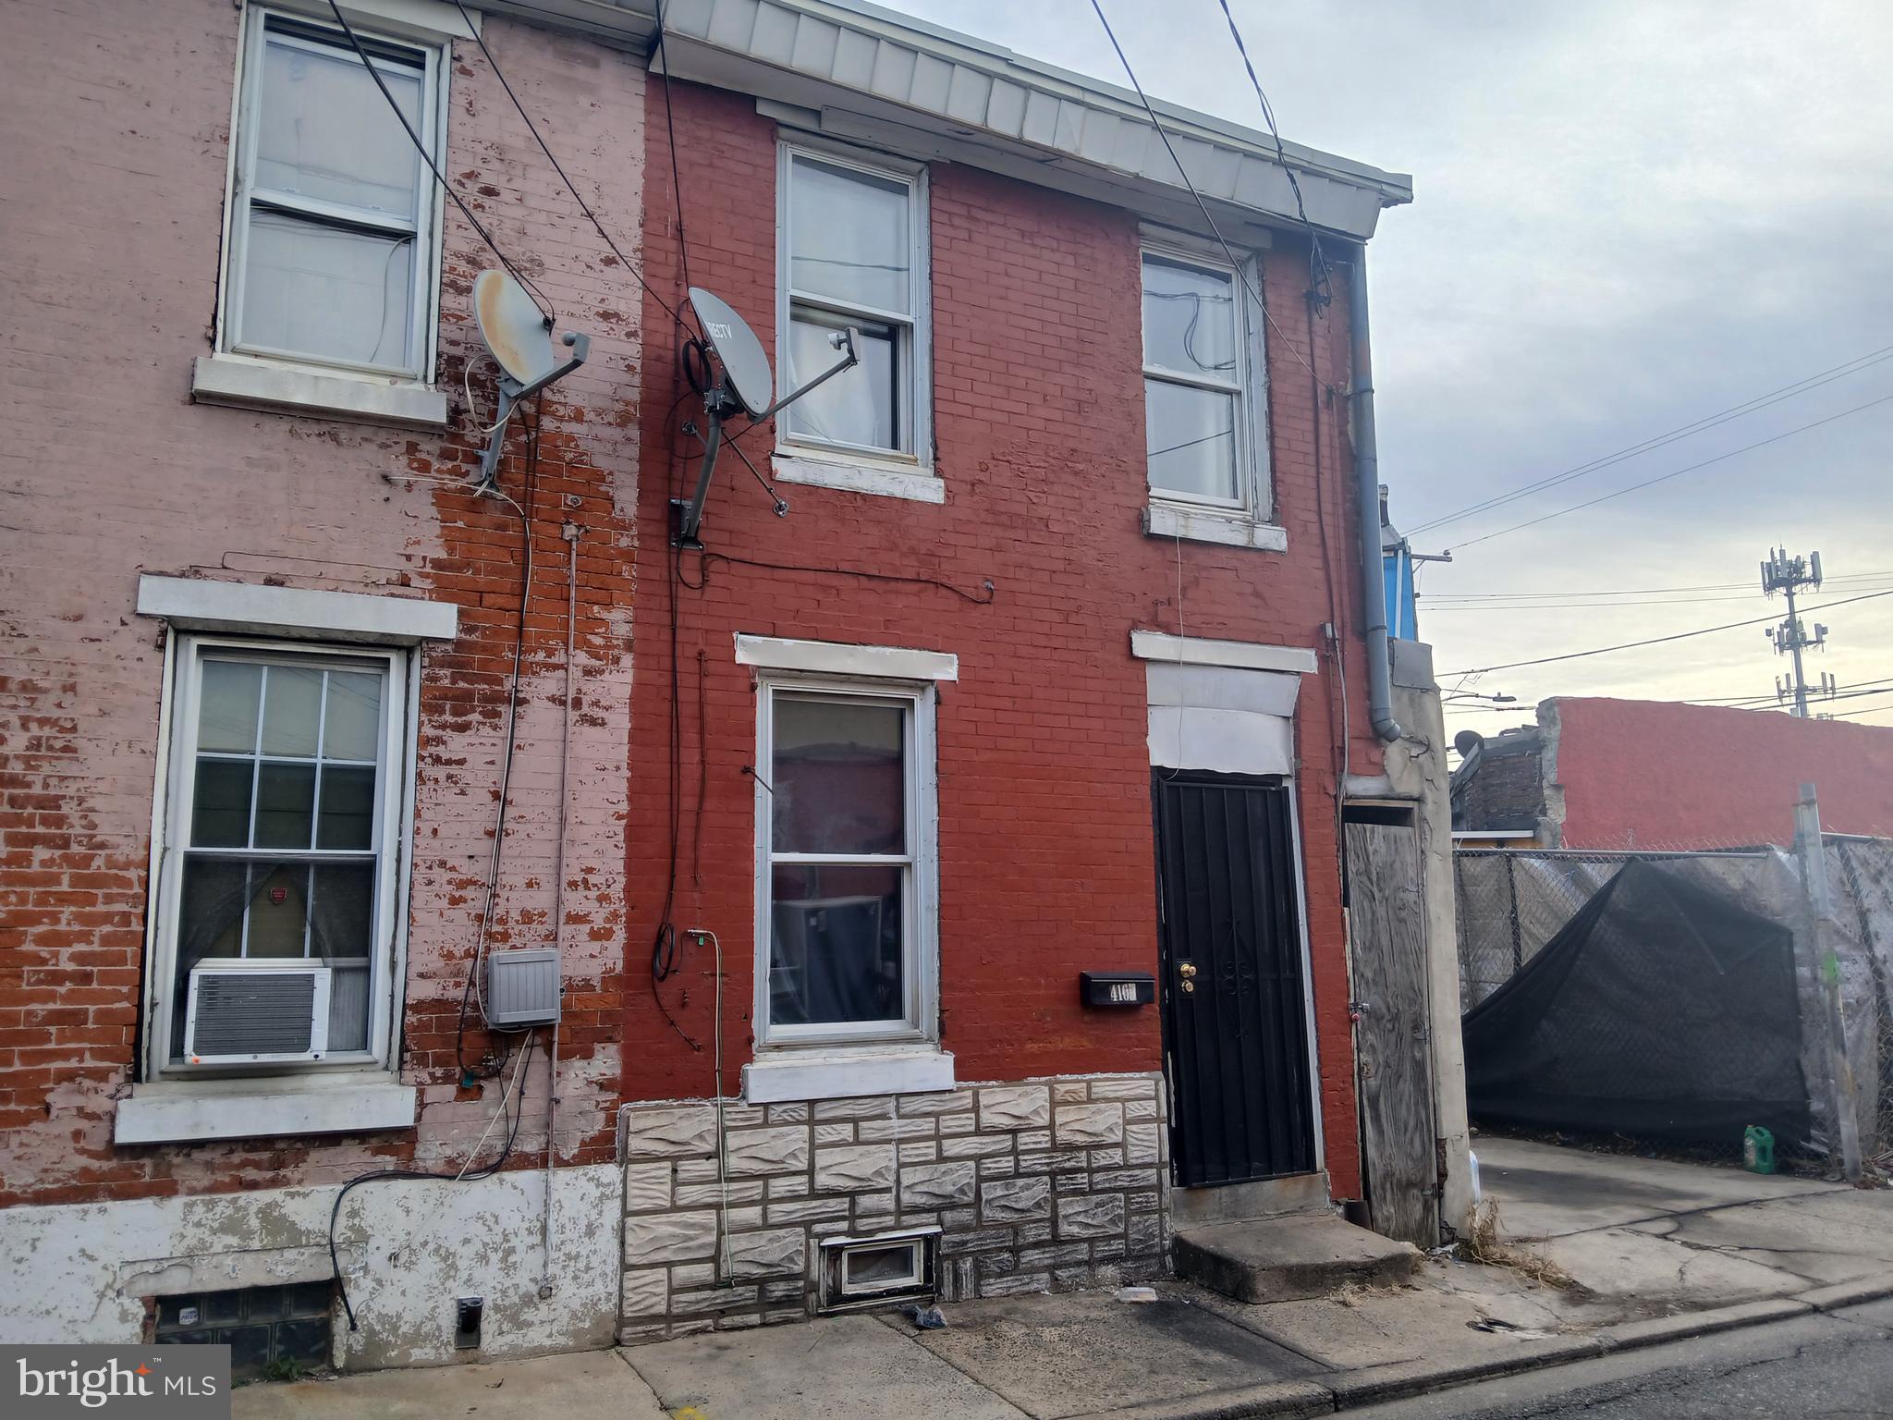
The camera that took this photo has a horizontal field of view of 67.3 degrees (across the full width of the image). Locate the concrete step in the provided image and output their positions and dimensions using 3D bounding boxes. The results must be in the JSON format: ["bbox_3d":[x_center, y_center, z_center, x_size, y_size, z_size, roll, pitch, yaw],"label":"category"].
[{"bbox_3d":[1.706,2.679,6.952,0.990,0.220,0.560,4,-10,-25],"label":"concrete step"}]

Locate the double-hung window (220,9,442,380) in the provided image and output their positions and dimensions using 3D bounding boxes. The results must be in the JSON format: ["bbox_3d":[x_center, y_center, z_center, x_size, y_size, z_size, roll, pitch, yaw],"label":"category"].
[{"bbox_3d":[-2.574,-2.171,6.011,0.780,1.504,0.120,4,-10,-25],"label":"double-hung window"}]

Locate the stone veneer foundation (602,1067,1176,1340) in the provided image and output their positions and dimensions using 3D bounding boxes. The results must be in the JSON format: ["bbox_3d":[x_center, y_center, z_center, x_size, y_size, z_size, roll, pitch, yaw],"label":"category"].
[{"bbox_3d":[-0.133,2.140,6.306,2.652,0.921,0.080,4,-11,-26],"label":"stone veneer foundation"}]

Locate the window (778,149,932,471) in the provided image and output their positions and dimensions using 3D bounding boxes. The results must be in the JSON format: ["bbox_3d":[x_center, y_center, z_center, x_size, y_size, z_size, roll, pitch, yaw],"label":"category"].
[{"bbox_3d":[-0.464,-1.953,6.988,0.822,1.586,0.120,4,-11,-26],"label":"window"}]

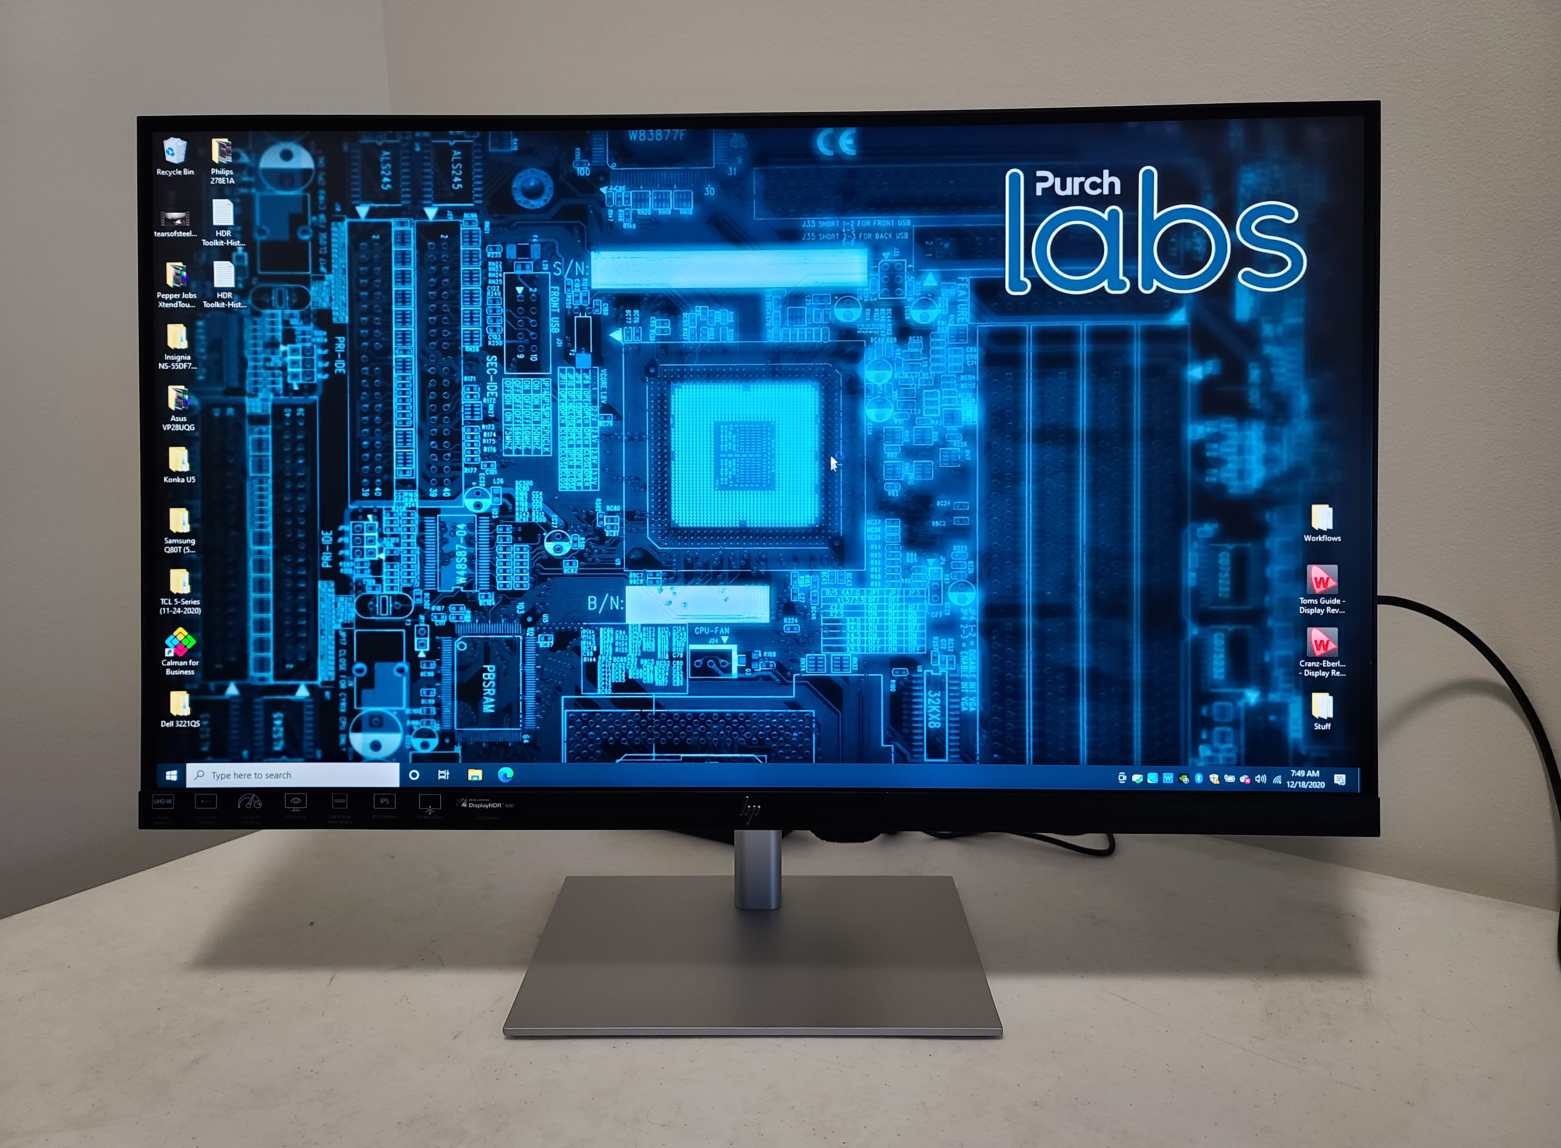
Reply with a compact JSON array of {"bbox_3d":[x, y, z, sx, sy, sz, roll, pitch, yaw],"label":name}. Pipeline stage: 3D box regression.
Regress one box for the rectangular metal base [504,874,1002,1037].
[{"bbox_3d":[-0.014,0.223,0.674,0.260,0.006,0.176,0,10,0],"label":"rectangular metal base"}]

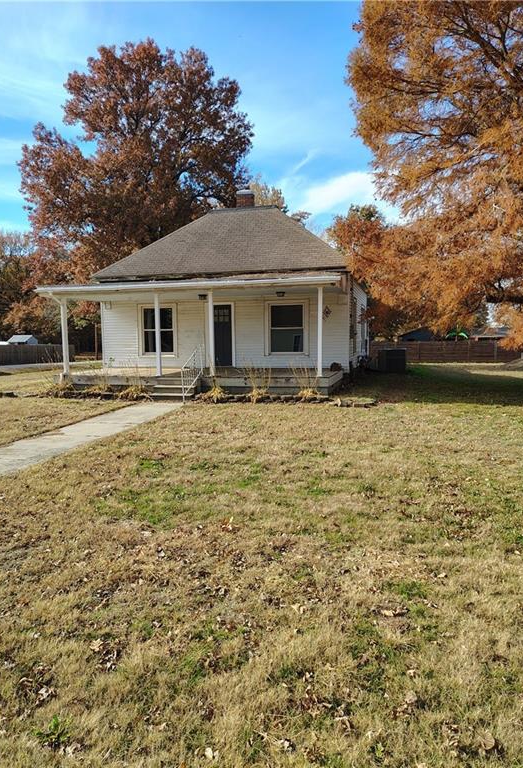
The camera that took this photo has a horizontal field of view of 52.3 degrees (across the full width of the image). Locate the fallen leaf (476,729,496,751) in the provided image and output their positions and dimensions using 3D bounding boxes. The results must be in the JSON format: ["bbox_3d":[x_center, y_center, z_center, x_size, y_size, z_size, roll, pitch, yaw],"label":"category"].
[{"bbox_3d":[0.895,1.420,2.129,0.075,0.030,0.090,-4,6,-27],"label":"fallen leaf"}]

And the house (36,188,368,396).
[{"bbox_3d":[-0.847,-3.750,19.948,8.970,7.100,11.600,1,6,15],"label":"house"}]

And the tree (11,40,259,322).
[{"bbox_3d":[-7.421,-10.989,32.935,14.200,19.610,13.800,-1,5,0],"label":"tree"}]

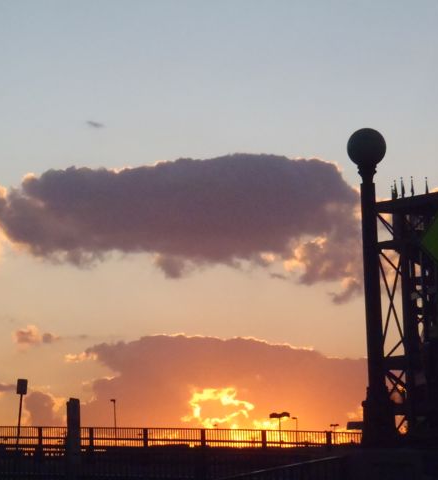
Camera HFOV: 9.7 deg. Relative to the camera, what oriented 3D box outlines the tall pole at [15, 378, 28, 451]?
[{"bbox_3d":[-6.365,5.660,83.000,0.340,2.500,0.090,5,-5,0],"label":"tall pole"}]

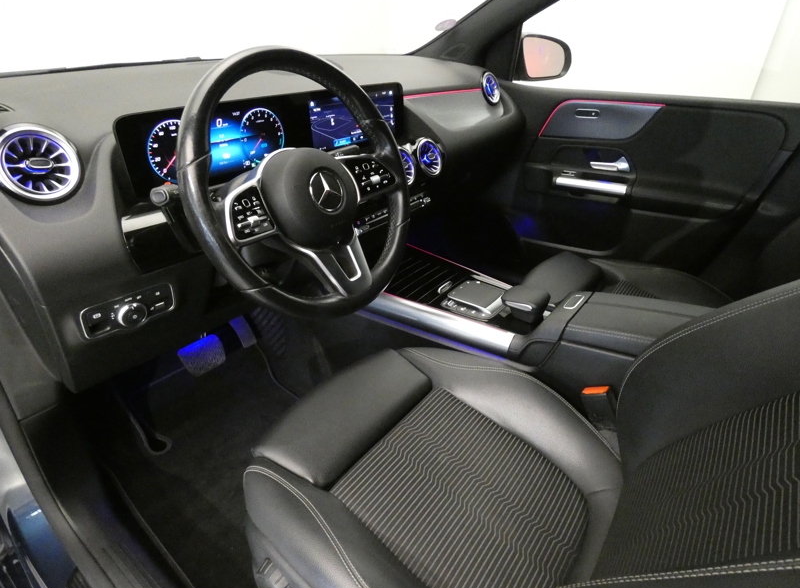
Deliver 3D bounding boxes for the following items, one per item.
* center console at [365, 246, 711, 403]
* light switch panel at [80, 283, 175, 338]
[{"bbox_3d":[0.252,0.096,0.965,0.740,0.250,0.255,21,35,32],"label":"center console"},{"bbox_3d":[-0.398,0.022,0.682,0.035,0.053,0.132,21,35,32],"label":"light switch panel"}]

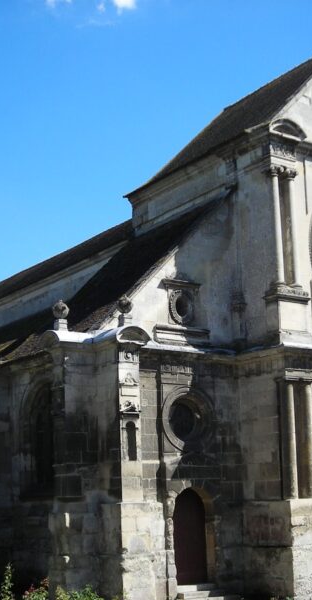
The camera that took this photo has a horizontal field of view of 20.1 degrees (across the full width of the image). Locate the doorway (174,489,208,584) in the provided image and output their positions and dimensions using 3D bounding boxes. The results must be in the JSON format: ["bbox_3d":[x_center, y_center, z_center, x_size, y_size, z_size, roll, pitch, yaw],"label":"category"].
[{"bbox_3d":[0.939,6.435,23.978,1.074,2.526,0.141,7,-15,-34],"label":"doorway"}]

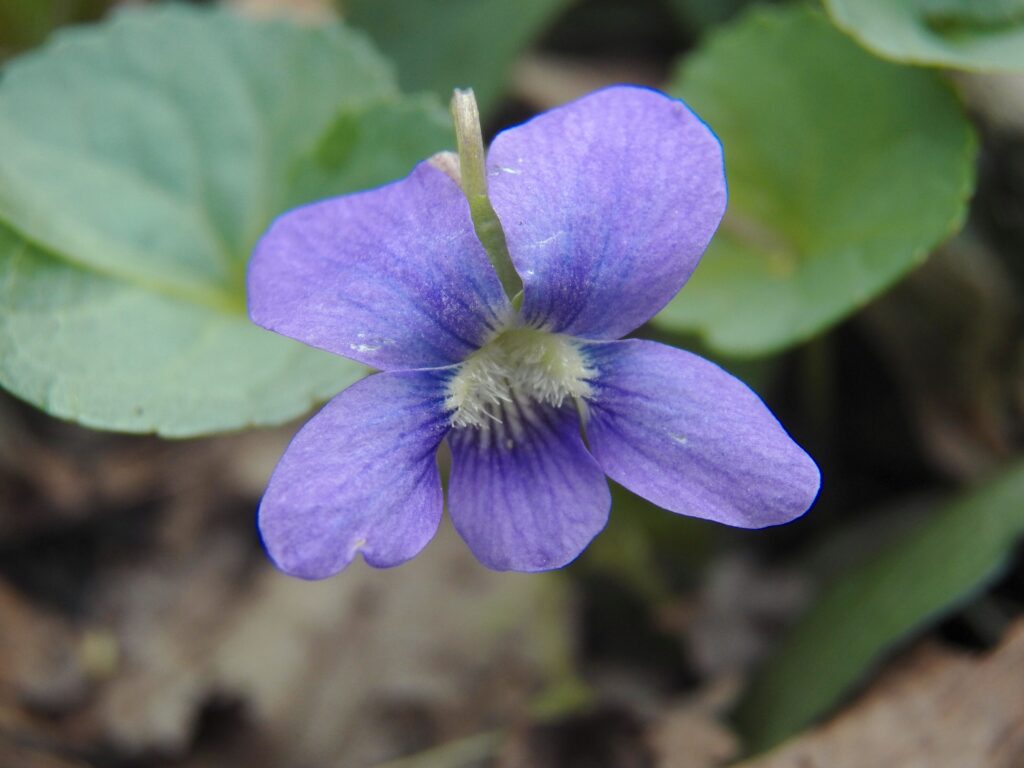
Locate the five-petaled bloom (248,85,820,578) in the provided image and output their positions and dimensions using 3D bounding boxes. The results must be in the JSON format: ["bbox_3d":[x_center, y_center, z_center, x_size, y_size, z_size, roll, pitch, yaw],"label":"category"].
[{"bbox_3d":[0.001,-0.003,0.125,0.028,0.024,0.012,-3,14,1],"label":"five-petaled bloom"}]

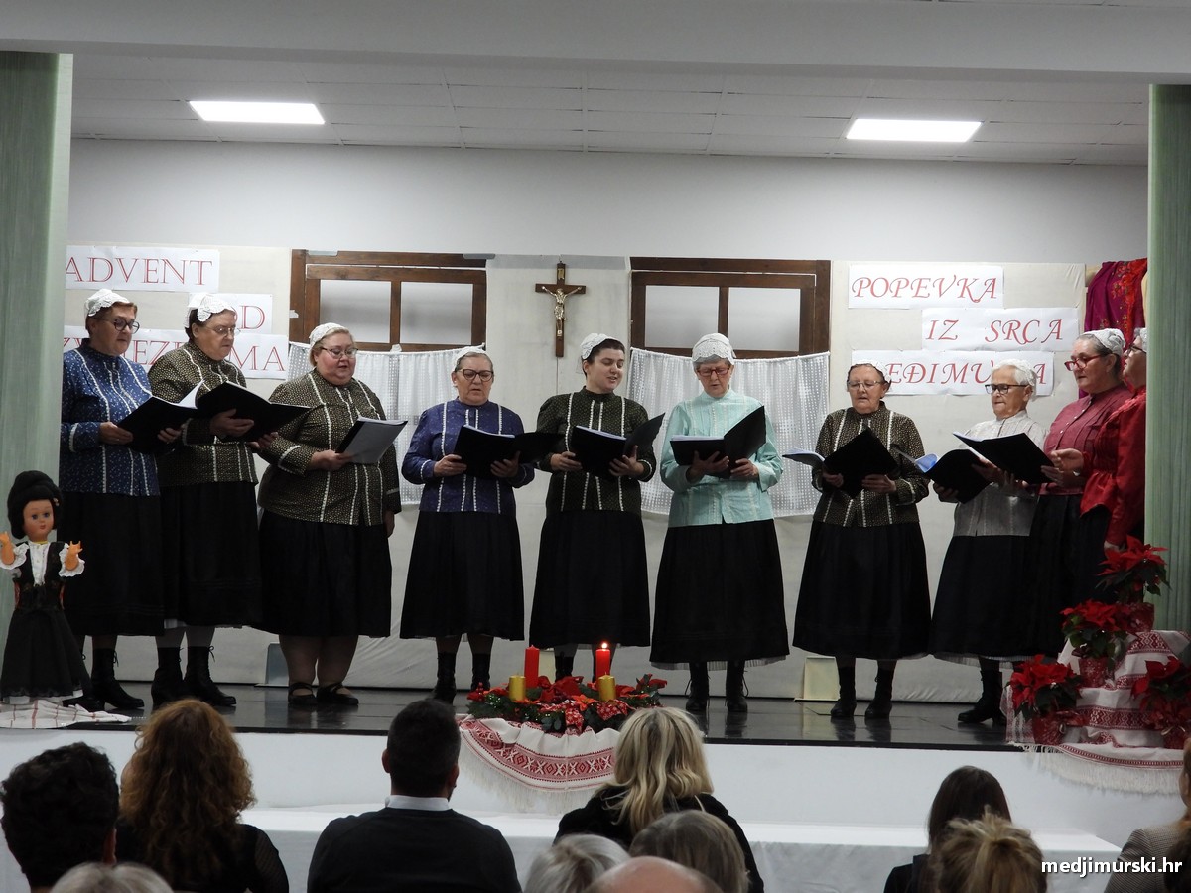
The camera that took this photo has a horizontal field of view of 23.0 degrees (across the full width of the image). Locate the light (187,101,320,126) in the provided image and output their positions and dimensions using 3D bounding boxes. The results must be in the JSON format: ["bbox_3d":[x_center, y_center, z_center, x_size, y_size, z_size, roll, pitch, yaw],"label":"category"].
[{"bbox_3d":[-1.549,-1.540,13.396,0.600,0.050,0.600,2,-2,0],"label":"light"}]

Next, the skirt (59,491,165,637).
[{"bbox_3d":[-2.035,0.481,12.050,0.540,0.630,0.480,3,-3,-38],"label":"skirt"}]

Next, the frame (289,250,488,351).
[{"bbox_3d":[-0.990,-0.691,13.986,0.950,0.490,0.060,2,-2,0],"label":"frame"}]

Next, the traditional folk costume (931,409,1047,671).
[{"bbox_3d":[1.641,0.375,12.197,0.510,1.050,0.440,0,-3,30],"label":"traditional folk costume"}]

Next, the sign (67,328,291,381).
[{"bbox_3d":[-2.084,-0.454,14.233,1.180,0.212,0.010,2,-2,0],"label":"sign"}]

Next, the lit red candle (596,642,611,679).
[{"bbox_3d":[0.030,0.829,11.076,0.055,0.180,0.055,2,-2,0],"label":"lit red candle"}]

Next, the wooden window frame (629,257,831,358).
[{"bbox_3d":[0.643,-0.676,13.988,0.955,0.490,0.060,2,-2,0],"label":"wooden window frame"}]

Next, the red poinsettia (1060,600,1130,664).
[{"bbox_3d":[1.877,0.699,10.983,0.250,0.235,0.250,2,-2,0],"label":"red poinsettia"}]

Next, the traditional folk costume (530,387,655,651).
[{"bbox_3d":[-0.007,0.328,13.150,0.570,1.200,0.480,2,-2,-3],"label":"traditional folk costume"}]

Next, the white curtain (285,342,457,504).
[{"bbox_3d":[-0.999,-0.106,13.924,0.930,0.770,0.060,2,-2,0],"label":"white curtain"}]

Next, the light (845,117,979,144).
[{"bbox_3d":[1.453,-1.465,13.380,0.600,0.040,0.600,2,-2,0],"label":"light"}]

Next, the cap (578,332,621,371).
[{"bbox_3d":[0.015,-0.428,13.077,0.165,0.155,0.180,3,-3,-30],"label":"cap"}]

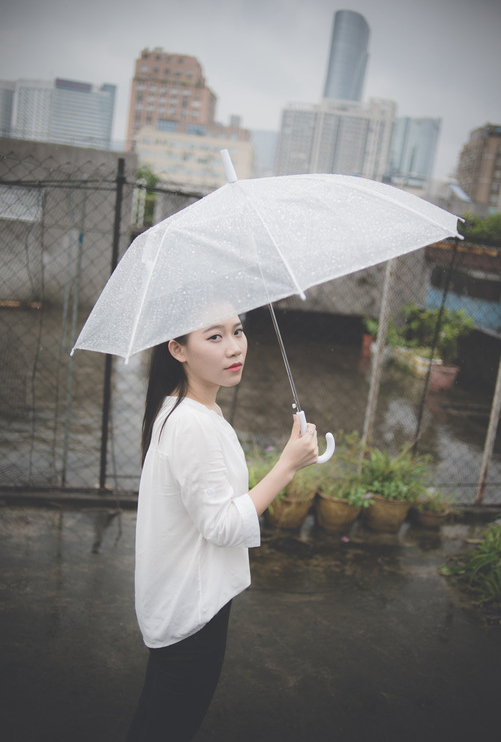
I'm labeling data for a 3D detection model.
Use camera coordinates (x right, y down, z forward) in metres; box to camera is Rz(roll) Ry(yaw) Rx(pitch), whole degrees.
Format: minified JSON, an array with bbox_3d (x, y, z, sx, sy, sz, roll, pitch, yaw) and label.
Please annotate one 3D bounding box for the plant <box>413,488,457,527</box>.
[{"bbox_3d":[1.207,0.891,4.820,0.286,0.237,0.271,7,10,0],"label":"plant"}]

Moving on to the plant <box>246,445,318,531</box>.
[{"bbox_3d":[0.179,0.702,4.500,0.434,0.451,0.412,7,10,0],"label":"plant"}]

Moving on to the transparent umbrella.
[{"bbox_3d":[0.059,-0.140,1.743,0.960,0.776,0.980,-17,11,4],"label":"transparent umbrella"}]

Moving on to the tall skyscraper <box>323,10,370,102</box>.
[{"bbox_3d":[86.057,-245.003,772.294,43.000,255.000,43.000,7,10,0],"label":"tall skyscraper"}]

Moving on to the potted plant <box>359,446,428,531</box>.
[{"bbox_3d":[0.900,0.732,4.650,0.429,0.510,0.407,7,10,0],"label":"potted plant"}]

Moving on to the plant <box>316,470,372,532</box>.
[{"bbox_3d":[0.576,0.806,4.550,0.349,0.327,0.332,7,10,0],"label":"plant"}]

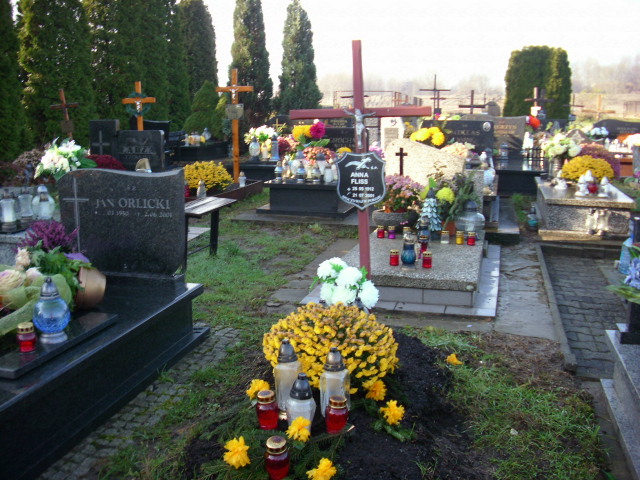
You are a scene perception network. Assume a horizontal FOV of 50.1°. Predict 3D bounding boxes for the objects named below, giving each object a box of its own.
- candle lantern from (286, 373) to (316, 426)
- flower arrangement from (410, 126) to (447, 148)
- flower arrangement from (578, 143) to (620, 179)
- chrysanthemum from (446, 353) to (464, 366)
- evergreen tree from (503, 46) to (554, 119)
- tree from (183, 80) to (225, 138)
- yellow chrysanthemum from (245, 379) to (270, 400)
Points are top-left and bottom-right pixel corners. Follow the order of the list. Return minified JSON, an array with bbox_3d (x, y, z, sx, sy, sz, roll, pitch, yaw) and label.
[{"bbox_3d":[-0.060,0.542,2.304,0.100,0.189,0.100,0,12,0],"label":"candle lantern"},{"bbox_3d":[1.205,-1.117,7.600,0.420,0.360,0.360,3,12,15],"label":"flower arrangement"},{"bbox_3d":[3.759,-1.040,9.300,0.660,0.500,0.600,3,12,15],"label":"flower arrangement"},{"bbox_3d":[0.713,0.629,3.600,0.092,0.070,0.085,0,11,0],"label":"chrysanthemum"},{"bbox_3d":[7.583,-5.244,25.000,1.800,3.750,1.800,3,11,15],"label":"evergreen tree"},{"bbox_3d":[-3.039,-3.118,18.000,1.150,2.150,1.100,3,11,15],"label":"tree"},{"bbox_3d":[-0.233,0.557,2.550,0.093,0.070,0.085,-2,12,-6],"label":"yellow chrysanthemum"}]

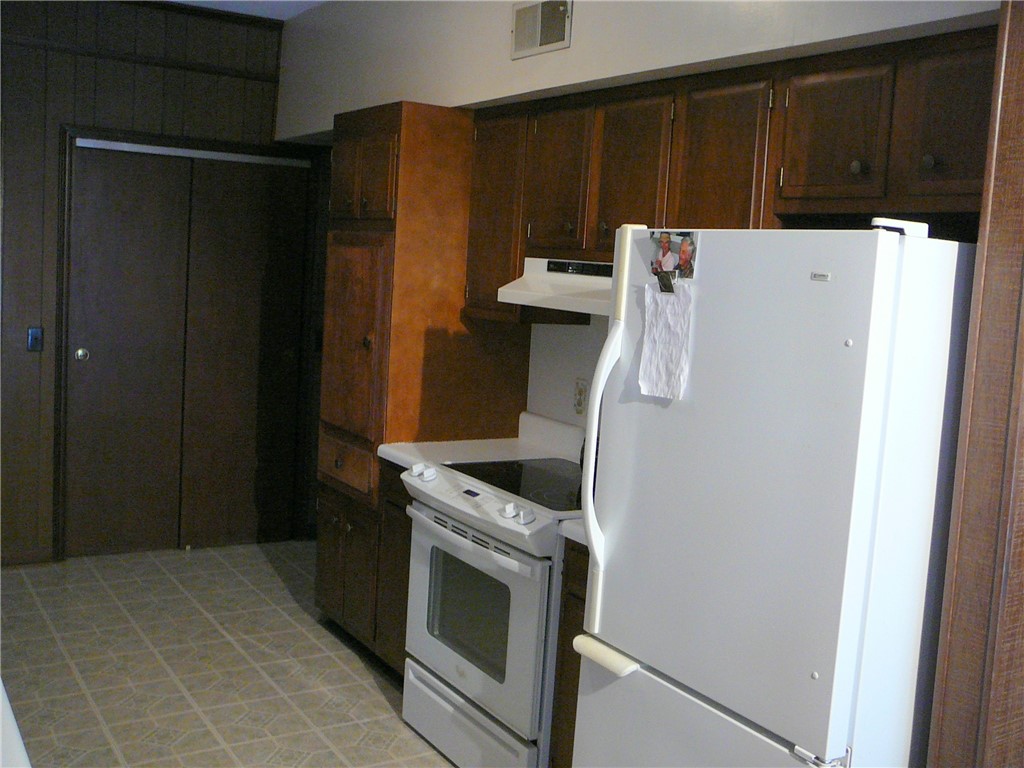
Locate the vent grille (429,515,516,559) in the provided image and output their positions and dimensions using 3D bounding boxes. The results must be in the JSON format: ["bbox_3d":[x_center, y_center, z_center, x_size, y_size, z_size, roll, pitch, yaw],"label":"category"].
[{"bbox_3d":[-0.121,0.472,3.180,0.015,0.033,0.487,-1,8,-33],"label":"vent grille"}]

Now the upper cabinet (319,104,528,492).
[{"bbox_3d":[-0.333,-0.311,4.110,0.611,1.451,0.586,-1,8,-33],"label":"upper cabinet"}]

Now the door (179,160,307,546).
[{"bbox_3d":[-1.400,-0.137,5.476,0.644,1.985,0.040,-1,8,-33],"label":"door"}]

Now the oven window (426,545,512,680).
[{"bbox_3d":[-0.132,0.700,3.210,0.025,0.288,0.475,-1,8,-33],"label":"oven window"}]

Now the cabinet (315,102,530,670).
[{"bbox_3d":[-0.356,0.026,4.149,0.611,2.132,0.586,-1,8,-33],"label":"cabinet"}]

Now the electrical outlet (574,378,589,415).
[{"bbox_3d":[0.257,0.046,3.761,0.012,0.127,0.077,-1,8,-33],"label":"electrical outlet"}]

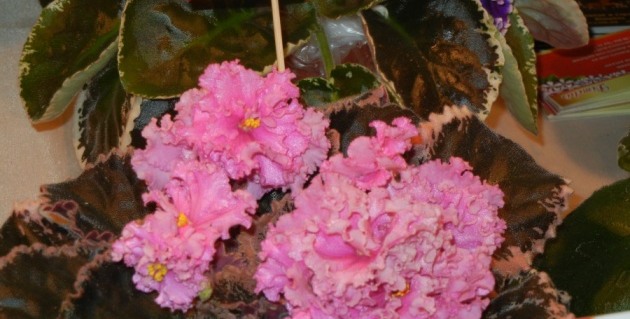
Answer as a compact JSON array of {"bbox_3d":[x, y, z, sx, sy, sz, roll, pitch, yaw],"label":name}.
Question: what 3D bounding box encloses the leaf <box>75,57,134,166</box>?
[{"bbox_3d":[-0.105,-0.025,1.060,0.031,0.014,0.056,11,73,19],"label":"leaf"}]

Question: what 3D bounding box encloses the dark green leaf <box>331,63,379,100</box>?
[{"bbox_3d":[0.020,-0.039,1.045,0.023,0.007,0.017,-19,67,-15],"label":"dark green leaf"}]

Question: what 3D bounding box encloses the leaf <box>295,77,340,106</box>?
[{"bbox_3d":[0.002,-0.033,1.045,0.021,0.006,0.015,-11,59,0],"label":"leaf"}]

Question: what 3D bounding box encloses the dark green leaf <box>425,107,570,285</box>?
[{"bbox_3d":[0.081,0.017,1.000,0.074,0.022,0.085,3,52,-9],"label":"dark green leaf"}]

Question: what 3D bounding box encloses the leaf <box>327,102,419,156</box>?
[{"bbox_3d":[0.029,-0.013,1.020,0.050,0.018,0.045,5,53,0],"label":"leaf"}]

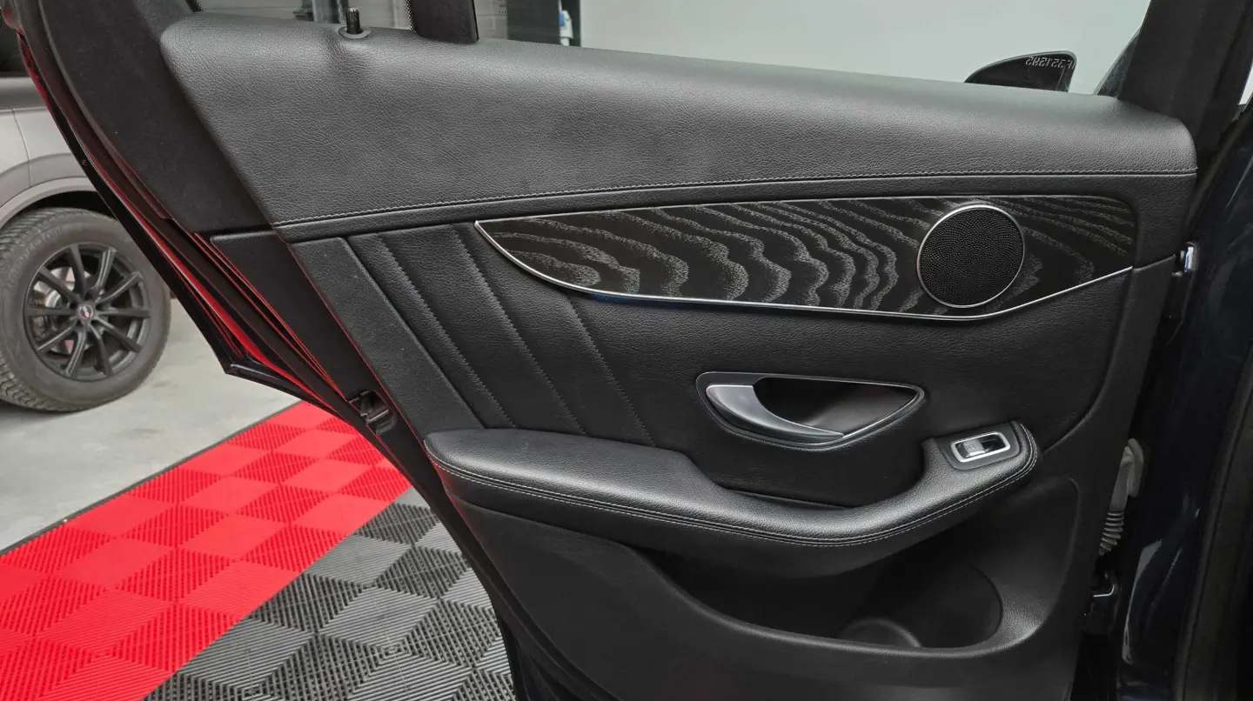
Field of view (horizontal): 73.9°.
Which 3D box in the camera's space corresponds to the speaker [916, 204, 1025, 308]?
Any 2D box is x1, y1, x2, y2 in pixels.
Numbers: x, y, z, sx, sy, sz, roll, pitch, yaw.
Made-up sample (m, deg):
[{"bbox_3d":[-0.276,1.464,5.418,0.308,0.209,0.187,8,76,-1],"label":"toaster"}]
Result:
[{"bbox_3d":[0.316,-0.086,0.767,0.099,0.099,0.018,-1,24,-1],"label":"speaker"}]

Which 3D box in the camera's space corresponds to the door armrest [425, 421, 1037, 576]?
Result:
[{"bbox_3d":[0.090,0.151,0.795,0.565,0.135,0.105,-1,17,-1],"label":"door armrest"}]

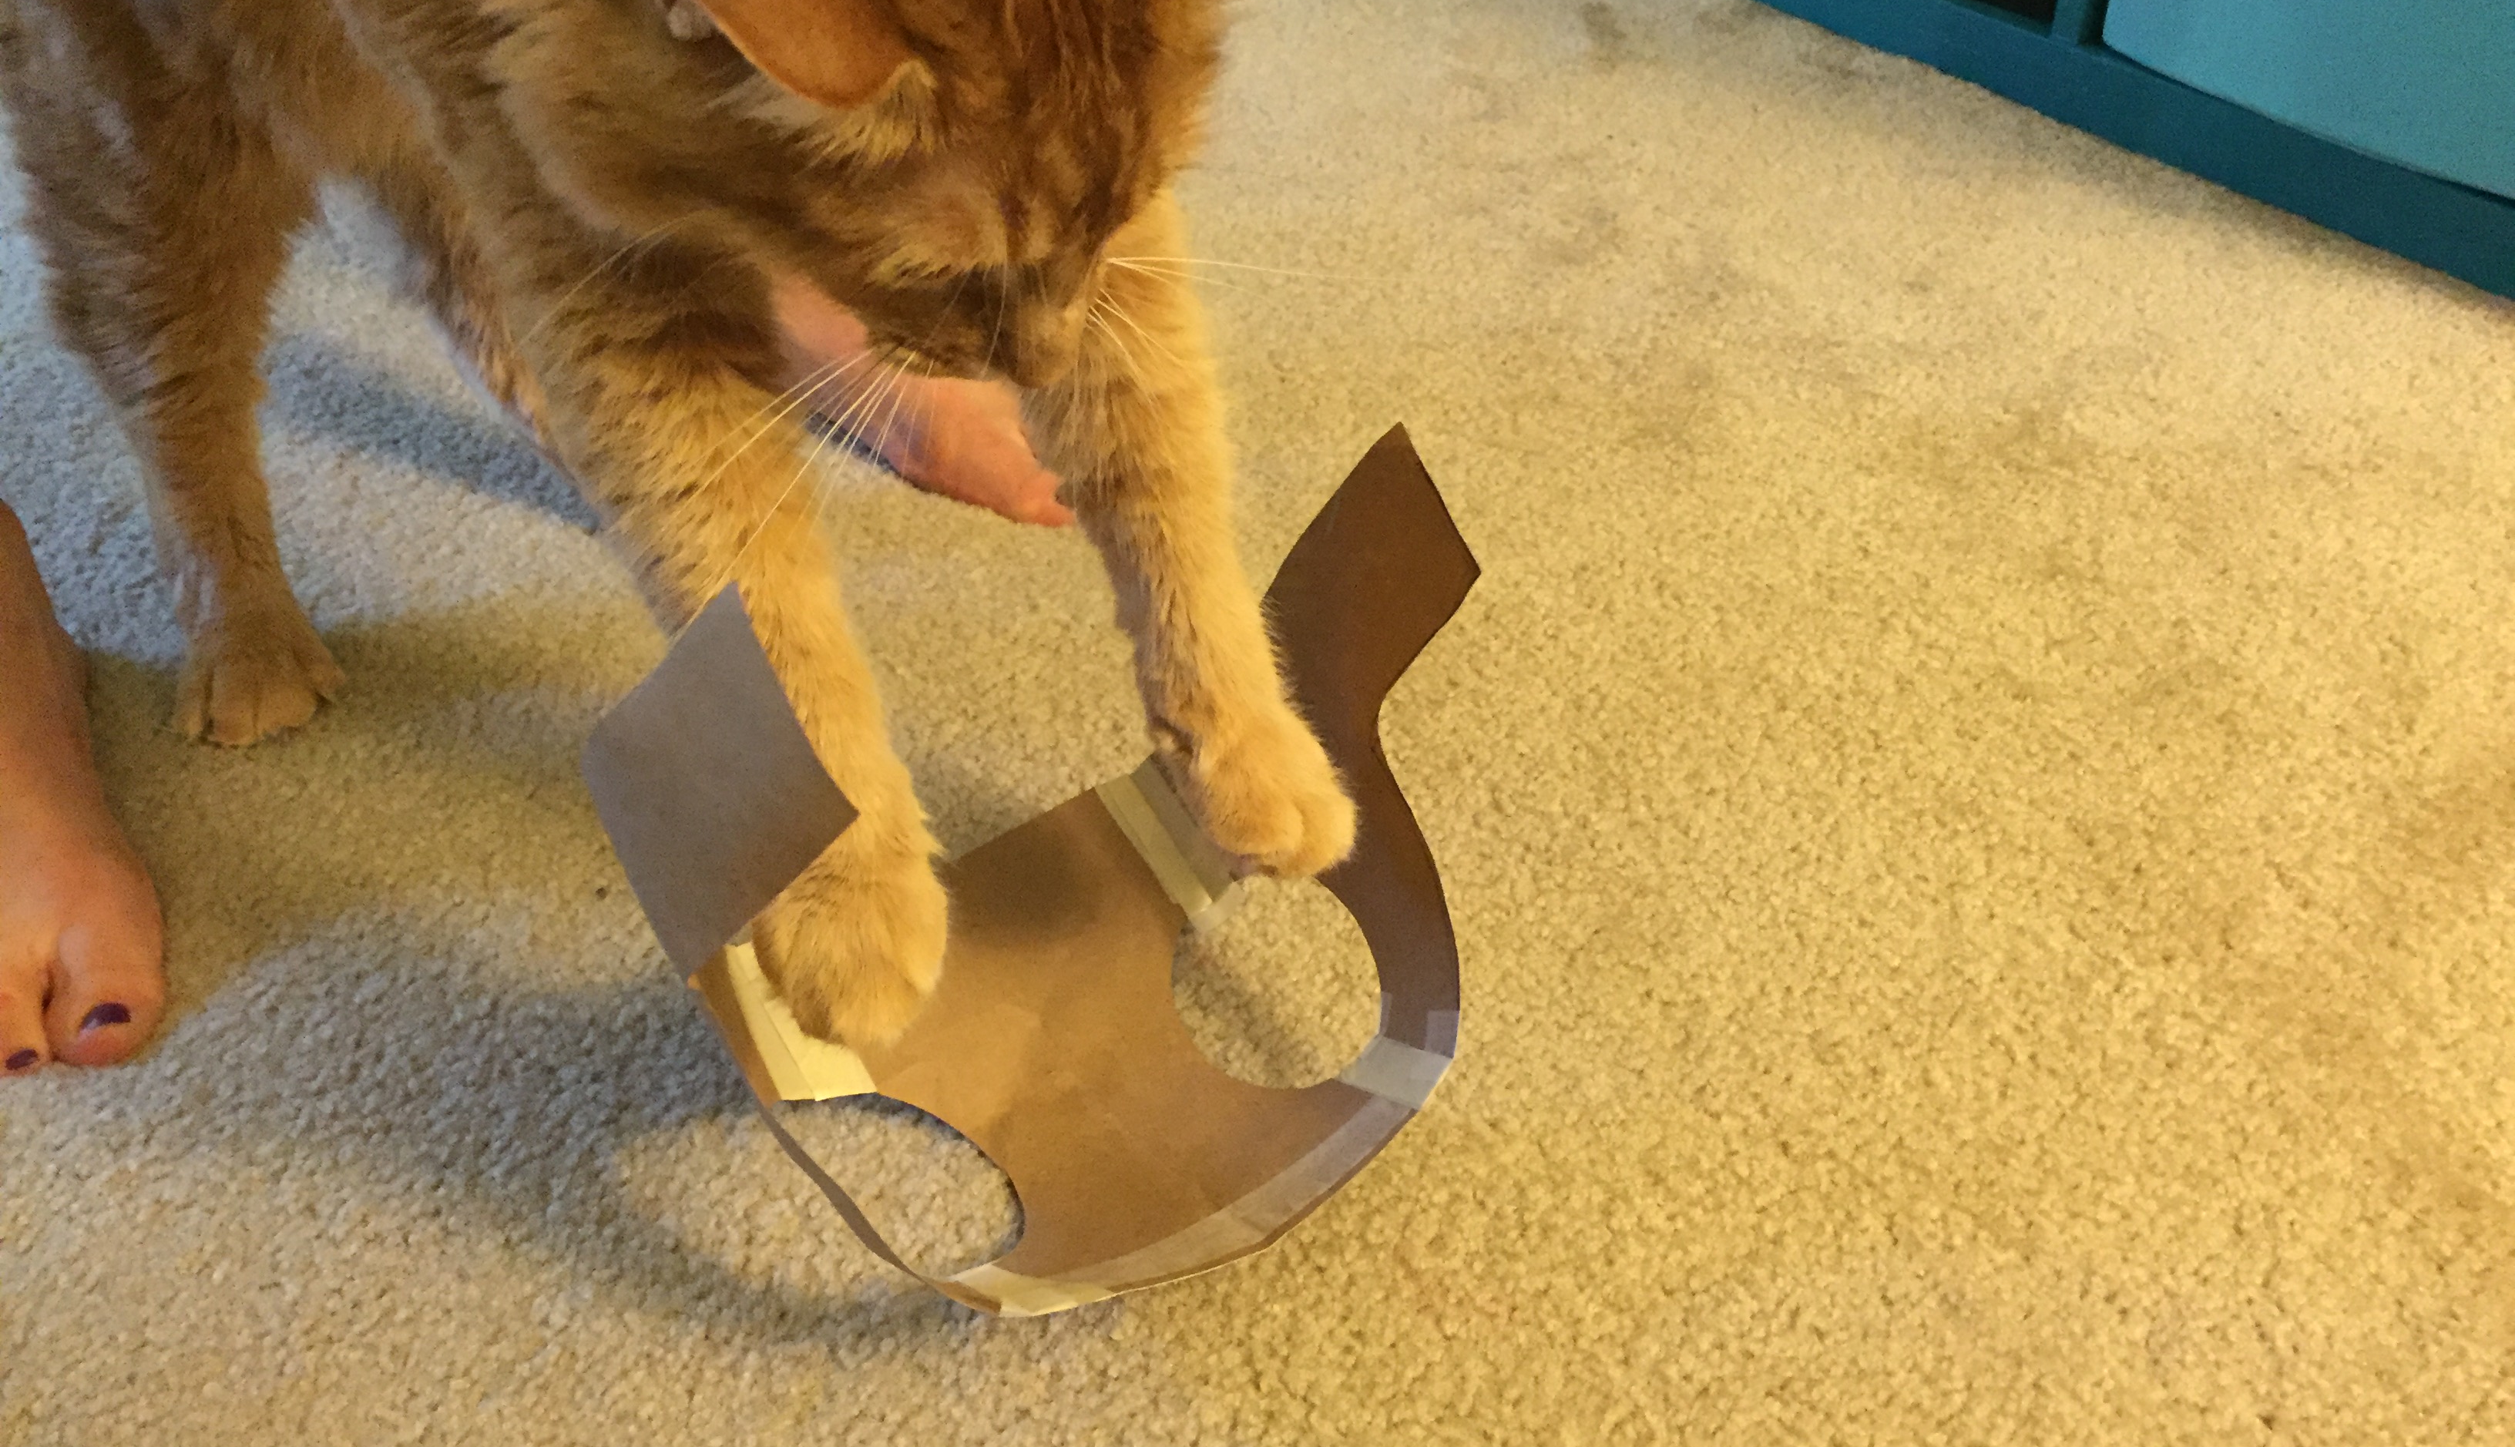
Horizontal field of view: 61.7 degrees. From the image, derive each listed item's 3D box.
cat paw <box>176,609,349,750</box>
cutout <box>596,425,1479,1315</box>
[{"bbox_3d":[-0.311,-0.020,0.652,0.046,0.031,0.043,-12,39,-11],"label":"cat paw"},{"bbox_3d":[-0.035,0.026,0.513,0.200,0.112,0.170,-25,44,-25],"label":"cutout"}]

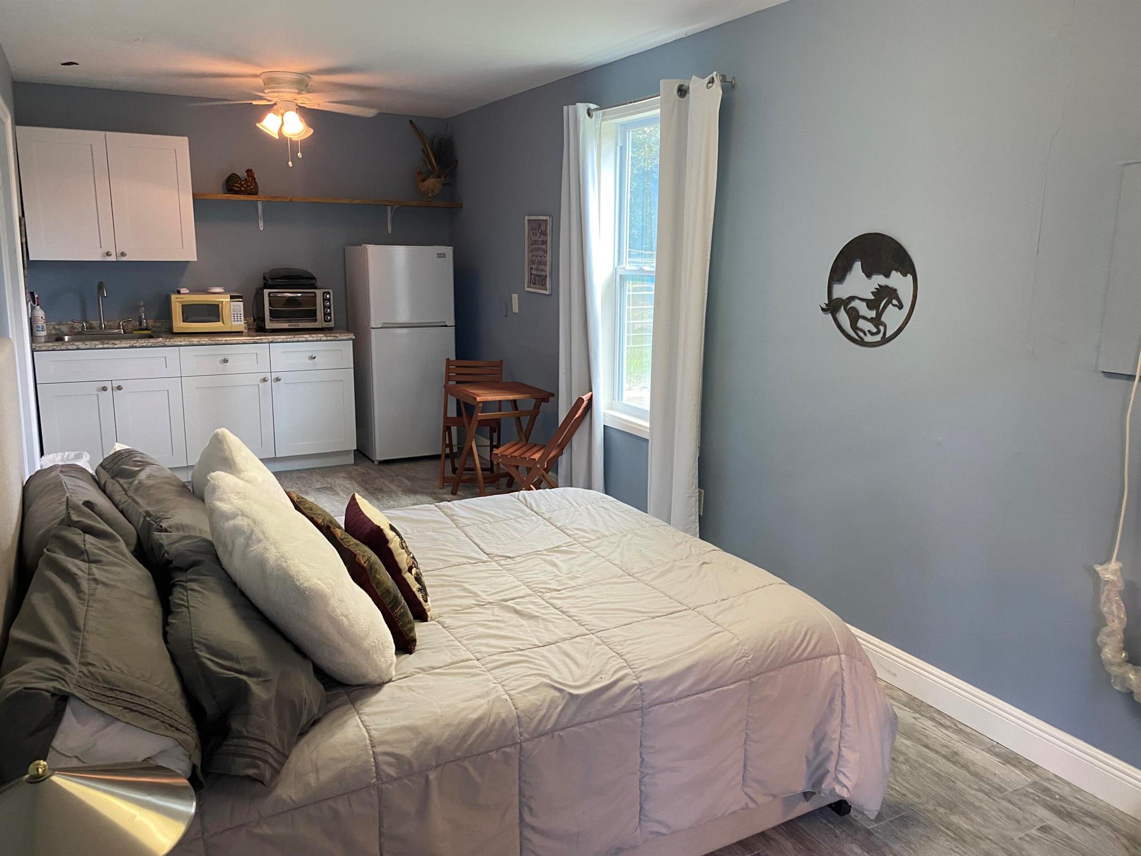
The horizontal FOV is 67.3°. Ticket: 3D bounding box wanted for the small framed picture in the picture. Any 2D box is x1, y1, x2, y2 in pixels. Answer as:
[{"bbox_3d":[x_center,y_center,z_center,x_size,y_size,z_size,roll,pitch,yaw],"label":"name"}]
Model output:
[{"bbox_3d":[-0.194,-1.061,5.242,0.022,0.450,0.320,-6,14,-28],"label":"small framed picture"}]

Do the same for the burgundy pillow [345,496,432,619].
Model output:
[{"bbox_3d":[-0.489,0.327,2.275,0.120,0.315,0.335,-31,24,-19],"label":"burgundy pillow"}]

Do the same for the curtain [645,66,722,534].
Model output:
[{"bbox_3d":[0.504,-0.454,3.904,0.110,2.160,0.360,-6,14,-28],"label":"curtain"}]

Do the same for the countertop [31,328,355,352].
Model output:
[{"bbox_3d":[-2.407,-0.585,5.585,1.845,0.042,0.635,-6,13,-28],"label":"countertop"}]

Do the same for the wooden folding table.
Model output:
[{"bbox_3d":[-0.439,0.106,5.113,0.465,0.675,0.510,-6,13,-28],"label":"wooden folding table"}]

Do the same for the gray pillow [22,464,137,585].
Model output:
[{"bbox_3d":[-1.232,0.304,2.173,0.200,0.390,0.670,-20,20,-25],"label":"gray pillow"}]

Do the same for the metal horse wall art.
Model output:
[{"bbox_3d":[1.042,-0.487,3.021,0.020,0.400,0.430,-6,13,-28],"label":"metal horse wall art"}]

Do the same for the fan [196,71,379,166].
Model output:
[{"bbox_3d":[-1.596,-1.746,4.859,1.070,0.495,1.070,-6,13,-28],"label":"fan"}]

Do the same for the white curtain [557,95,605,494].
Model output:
[{"bbox_3d":[0.066,-0.626,4.689,0.110,2.160,0.400,-6,14,-28],"label":"white curtain"}]

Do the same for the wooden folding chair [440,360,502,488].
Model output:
[{"bbox_3d":[-0.643,-0.035,5.588,0.385,0.780,0.440,1,12,-2],"label":"wooden folding chair"}]

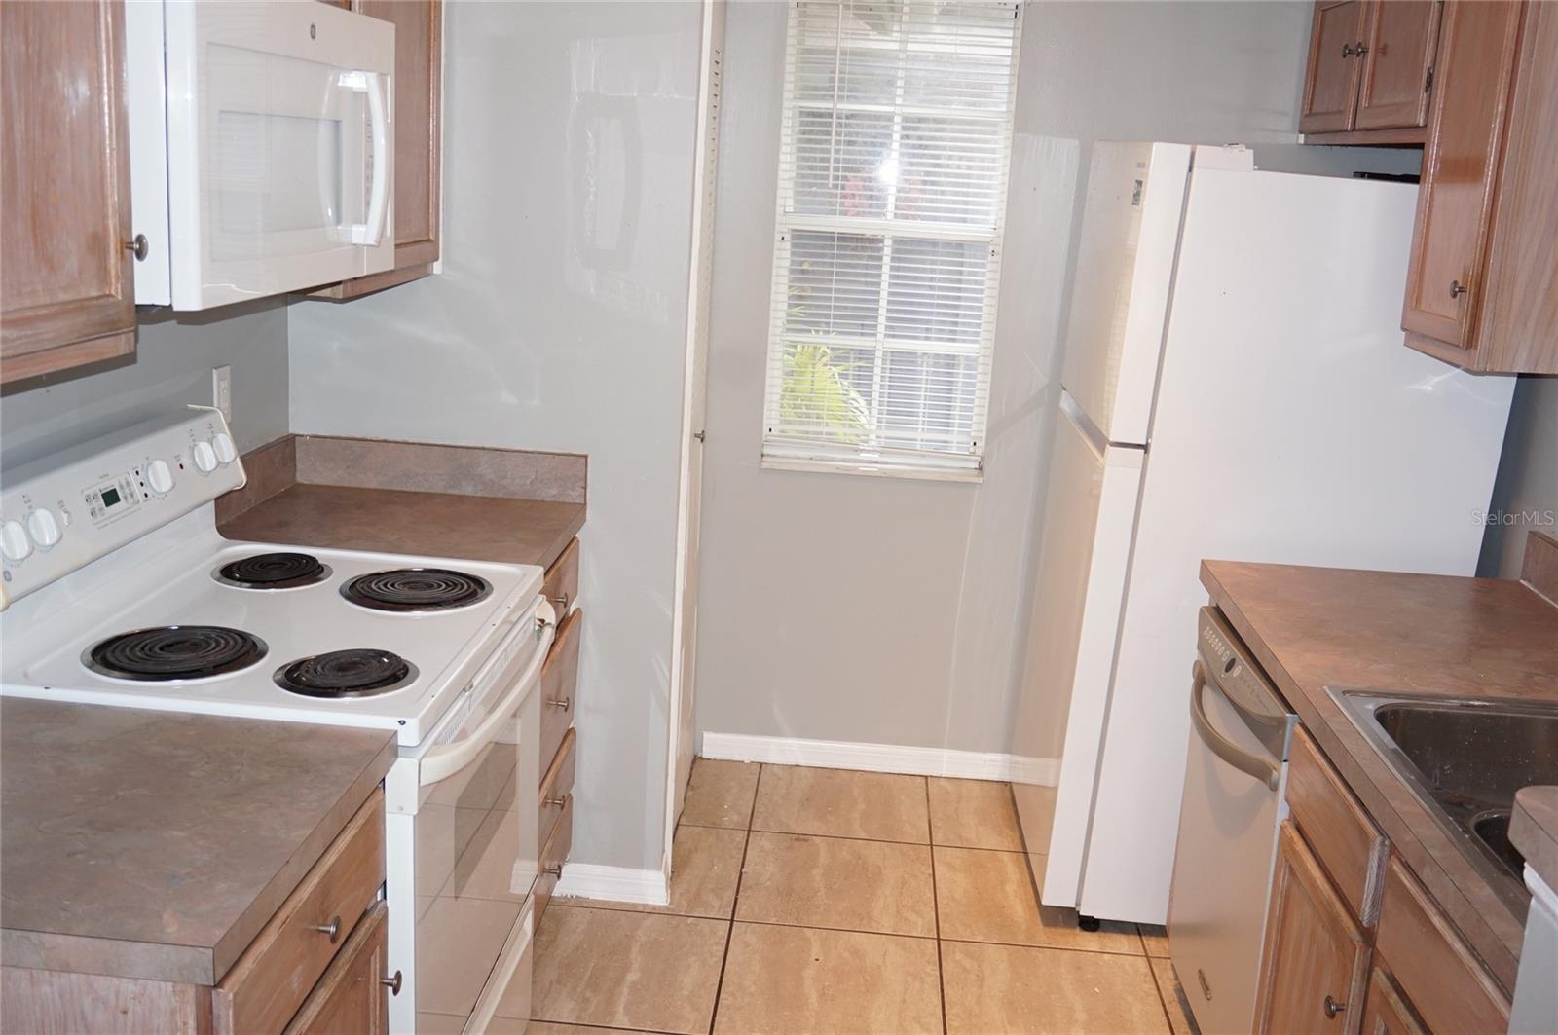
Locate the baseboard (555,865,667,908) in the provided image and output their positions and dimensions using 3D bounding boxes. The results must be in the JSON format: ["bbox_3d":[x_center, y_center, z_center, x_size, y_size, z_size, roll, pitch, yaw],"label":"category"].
[{"bbox_3d":[-0.387,0.822,3.313,0.286,0.080,0.016,4,14,3],"label":"baseboard"}]

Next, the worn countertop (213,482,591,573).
[{"bbox_3d":[-0.741,0.025,2.888,0.635,0.040,0.502,4,14,3],"label":"worn countertop"}]

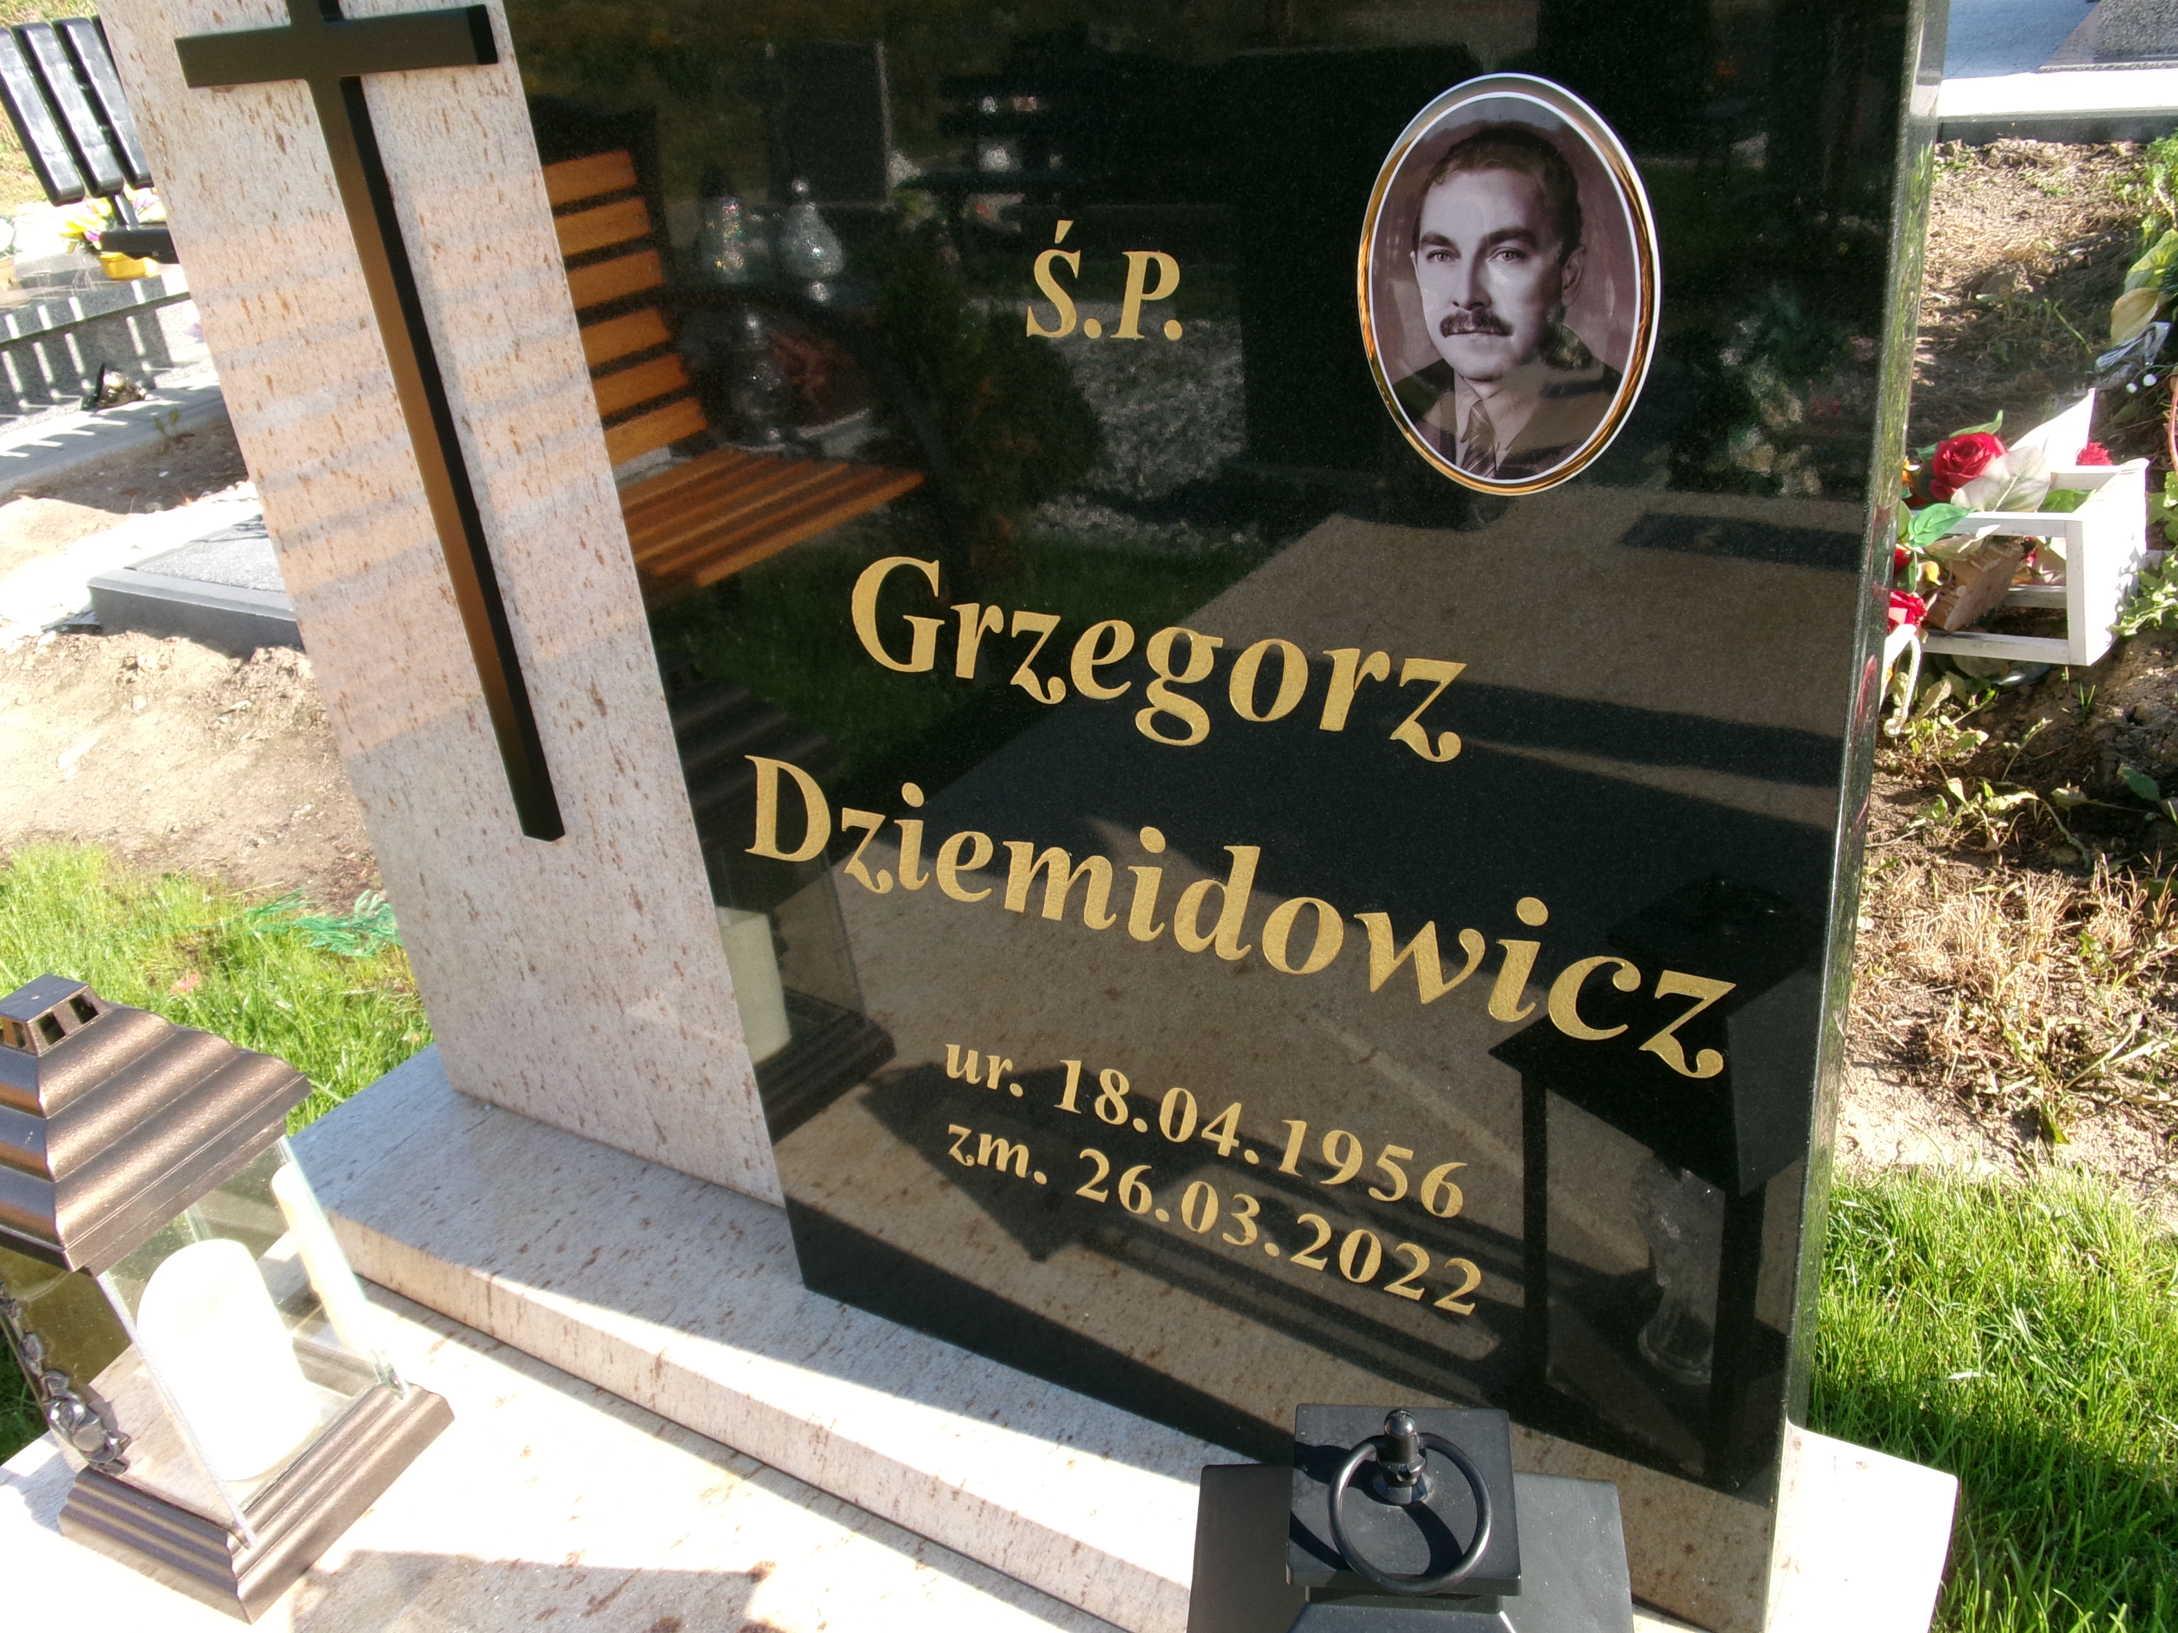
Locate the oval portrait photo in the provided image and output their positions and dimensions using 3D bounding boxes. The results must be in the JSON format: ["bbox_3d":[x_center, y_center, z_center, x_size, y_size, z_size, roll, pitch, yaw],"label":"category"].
[{"bbox_3d":[0.122,-0.154,0.524,0.091,0.121,0.010,10,31,31],"label":"oval portrait photo"}]

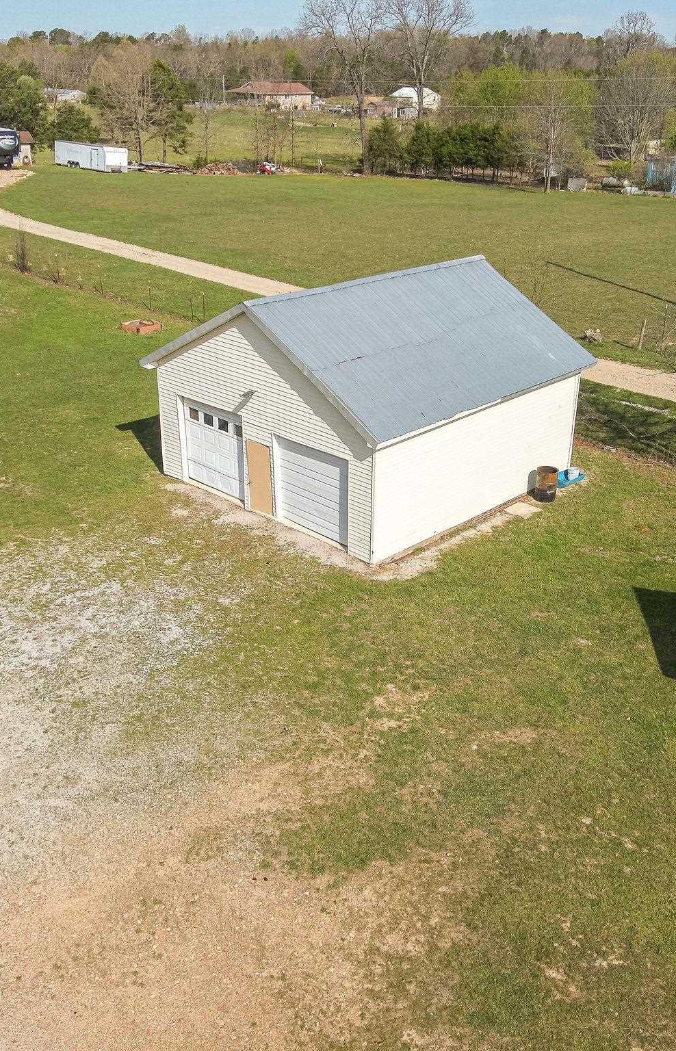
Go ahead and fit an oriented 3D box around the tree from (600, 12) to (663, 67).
[{"bbox_3d":[51.373,-79.807,170.988,11.239,18.846,11.239,1,25,0],"label":"tree"}]

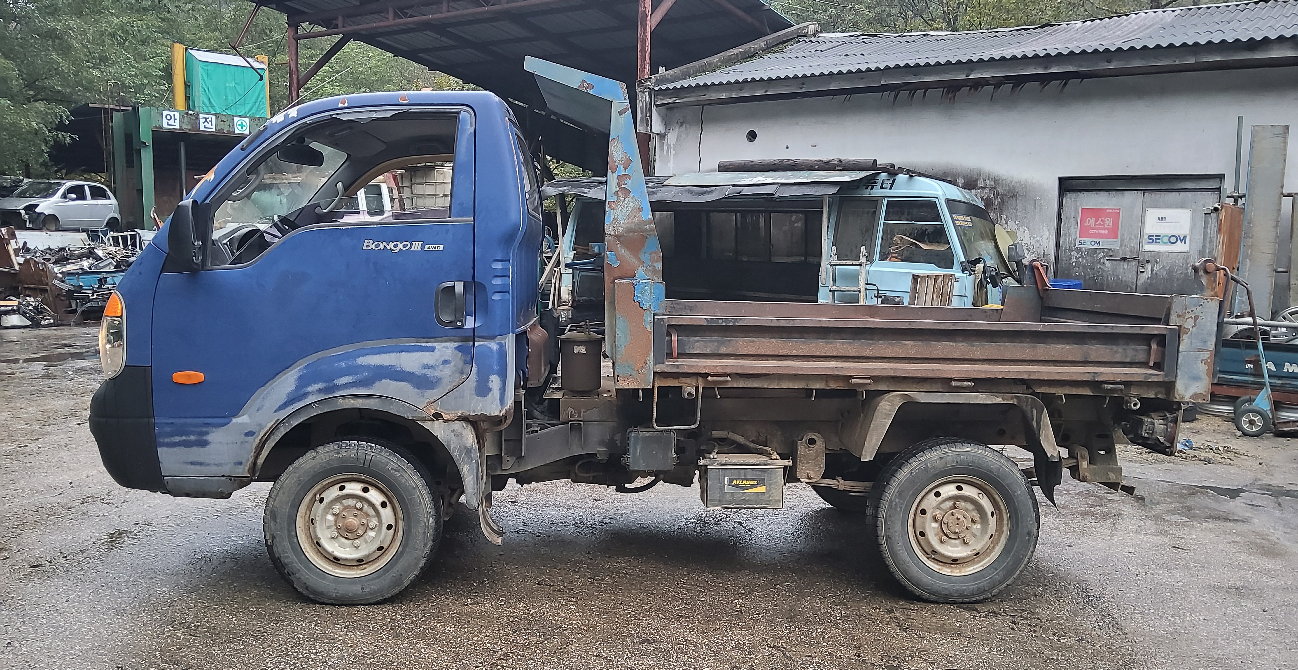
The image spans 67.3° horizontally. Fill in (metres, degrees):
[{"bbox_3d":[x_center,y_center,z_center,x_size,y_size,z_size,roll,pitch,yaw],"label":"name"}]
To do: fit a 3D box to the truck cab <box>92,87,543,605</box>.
[{"bbox_3d":[-1.419,-0.060,4.576,1.850,2.120,1.780,1,4,-3],"label":"truck cab"}]

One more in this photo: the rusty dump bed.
[{"bbox_3d":[1.113,-0.013,4.703,2.280,0.427,1.660,1,4,-3],"label":"rusty dump bed"}]

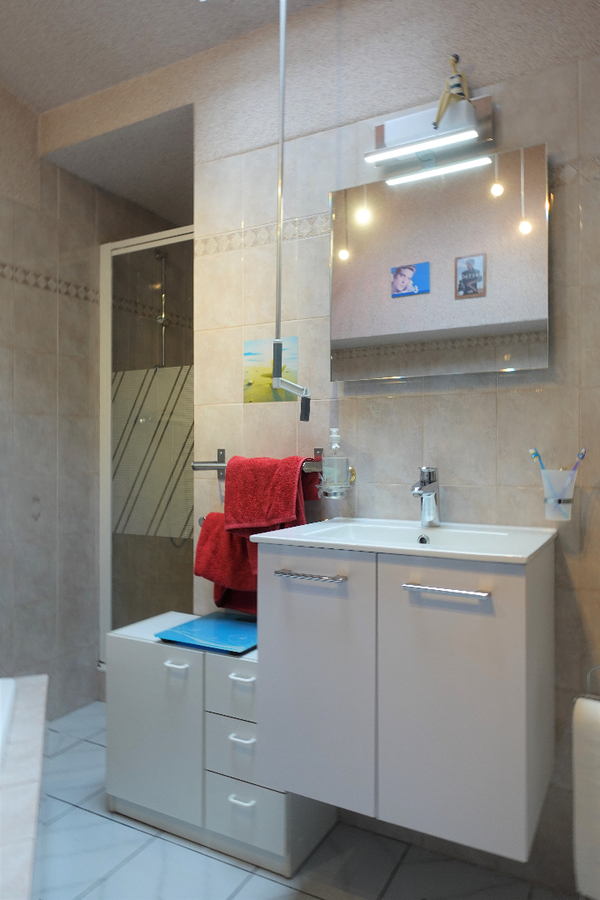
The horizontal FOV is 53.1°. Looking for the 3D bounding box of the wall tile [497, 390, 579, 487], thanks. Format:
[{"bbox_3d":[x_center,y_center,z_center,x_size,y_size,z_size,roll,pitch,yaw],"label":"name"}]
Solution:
[{"bbox_3d":[0.607,-0.028,1.530,0.198,0.251,0.010,0,0,29],"label":"wall tile"}]

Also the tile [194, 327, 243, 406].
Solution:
[{"bbox_3d":[-0.271,-0.275,2.008,0.200,0.252,0.010,0,-1,28],"label":"tile"}]

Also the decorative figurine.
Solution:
[{"bbox_3d":[0.388,-0.905,1.522,0.060,0.210,0.105,0,-1,40],"label":"decorative figurine"}]

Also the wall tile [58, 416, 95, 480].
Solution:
[{"bbox_3d":[-0.943,-0.019,2.542,0.010,0.248,0.197,0,0,28],"label":"wall tile"}]

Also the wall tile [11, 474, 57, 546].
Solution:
[{"bbox_3d":[-1.056,0.233,2.400,0.010,0.252,0.200,0,-1,28],"label":"wall tile"}]

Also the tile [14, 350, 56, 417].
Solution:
[{"bbox_3d":[-1.057,-0.271,2.404,0.010,0.252,0.200,0,-1,28],"label":"tile"}]

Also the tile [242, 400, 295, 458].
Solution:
[{"bbox_3d":[-0.092,-0.026,1.908,0.197,0.248,0.010,0,0,28],"label":"tile"}]

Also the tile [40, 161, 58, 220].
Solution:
[{"bbox_3d":[-1.013,-1.059,2.416,0.010,0.198,0.079,0,0,28],"label":"tile"}]

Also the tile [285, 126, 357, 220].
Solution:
[{"bbox_3d":[0.082,-0.847,1.831,0.200,0.253,0.012,0,0,27],"label":"tile"}]

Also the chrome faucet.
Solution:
[{"bbox_3d":[0.319,0.119,1.527,0.050,0.152,0.150,0,-1,28],"label":"chrome faucet"}]

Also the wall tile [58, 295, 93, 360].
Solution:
[{"bbox_3d":[-0.945,-0.519,2.540,0.010,0.248,0.197,0,0,28],"label":"wall tile"}]

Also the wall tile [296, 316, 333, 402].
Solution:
[{"bbox_3d":[0.080,-0.279,1.818,0.198,0.251,0.010,0,0,29],"label":"wall tile"}]

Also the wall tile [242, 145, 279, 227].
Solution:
[{"bbox_3d":[-0.095,-0.842,1.905,0.197,0.248,0.010,0,0,28],"label":"wall tile"}]

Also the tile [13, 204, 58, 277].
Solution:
[{"bbox_3d":[-1.040,-0.834,2.365,0.010,0.248,0.197,0,0,28],"label":"tile"}]

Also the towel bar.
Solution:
[{"bbox_3d":[-0.142,0.049,1.881,0.430,0.100,0.100,0,0,27],"label":"towel bar"}]

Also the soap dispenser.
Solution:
[{"bbox_3d":[0.102,0.039,1.719,0.082,0.200,0.085,0,0,17],"label":"soap dispenser"}]

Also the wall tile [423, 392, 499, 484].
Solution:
[{"bbox_3d":[0.433,-0.028,1.624,0.200,0.252,0.010,0,-1,28],"label":"wall tile"}]

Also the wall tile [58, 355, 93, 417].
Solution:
[{"bbox_3d":[-0.974,-0.276,2.618,0.012,0.253,0.210,0,0,27],"label":"wall tile"}]

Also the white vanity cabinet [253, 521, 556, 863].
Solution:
[{"bbox_3d":[0.261,0.480,1.454,0.614,0.567,0.459,0,0,29],"label":"white vanity cabinet"}]

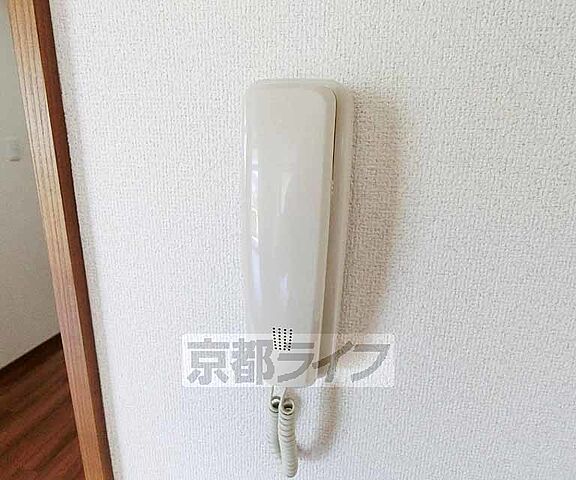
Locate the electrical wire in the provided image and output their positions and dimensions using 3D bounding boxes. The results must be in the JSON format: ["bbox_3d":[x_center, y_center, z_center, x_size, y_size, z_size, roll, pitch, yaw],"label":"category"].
[{"bbox_3d":[-0.003,0.142,0.254,0.022,0.076,0.030,3,13,8],"label":"electrical wire"}]

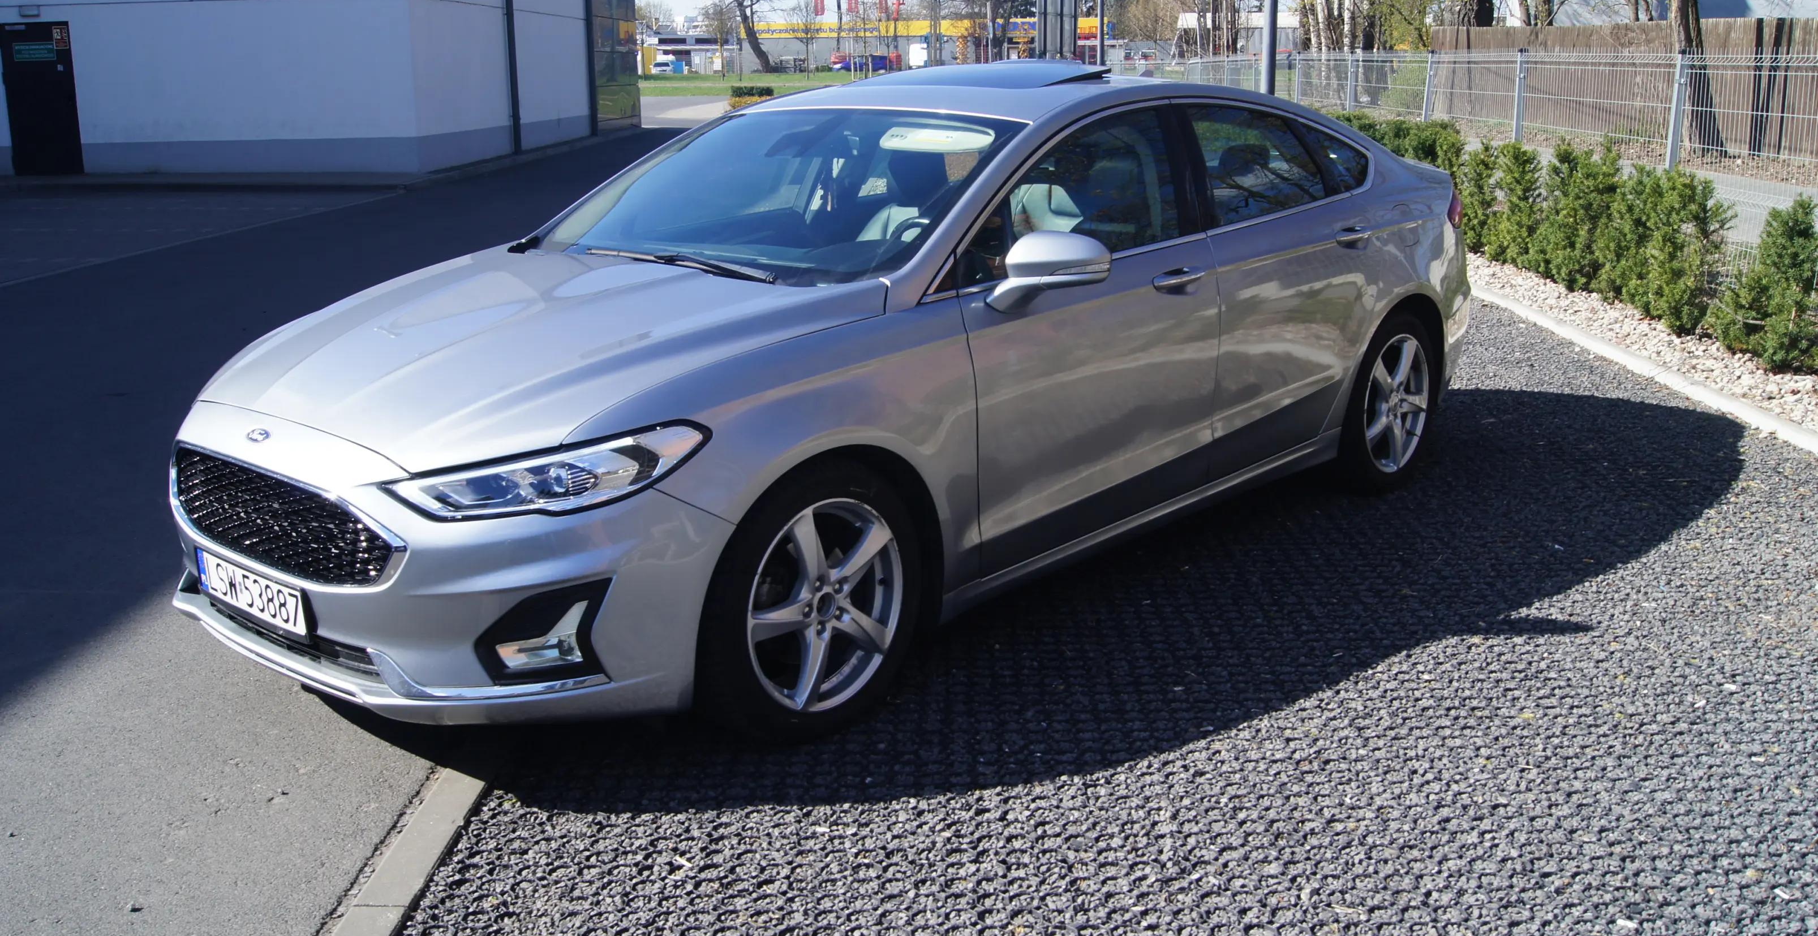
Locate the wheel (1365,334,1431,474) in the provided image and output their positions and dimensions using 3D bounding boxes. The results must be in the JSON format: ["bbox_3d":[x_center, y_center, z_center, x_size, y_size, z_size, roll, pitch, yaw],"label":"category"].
[{"bbox_3d":[1.702,-0.244,5.530,0.190,0.490,0.490,11,19,42],"label":"wheel"}]

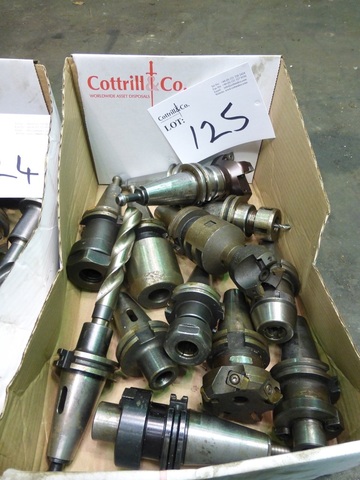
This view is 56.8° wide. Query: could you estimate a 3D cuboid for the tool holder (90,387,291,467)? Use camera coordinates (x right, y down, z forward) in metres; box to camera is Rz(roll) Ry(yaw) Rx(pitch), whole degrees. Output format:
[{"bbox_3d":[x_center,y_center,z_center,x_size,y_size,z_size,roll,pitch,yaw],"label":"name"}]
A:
[{"bbox_3d":[0.011,0.173,0.292,0.170,0.065,0.065,9,49,1],"label":"tool holder"}]

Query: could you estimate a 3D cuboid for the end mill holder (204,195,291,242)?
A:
[{"bbox_3d":[0.073,-0.029,0.464,0.162,0.064,0.064,11,47,31],"label":"end mill holder"}]

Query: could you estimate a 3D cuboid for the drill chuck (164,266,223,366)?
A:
[{"bbox_3d":[0.019,0.073,0.376,0.064,0.064,0.136,9,28,6],"label":"drill chuck"}]

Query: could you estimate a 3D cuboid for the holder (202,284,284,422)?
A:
[{"bbox_3d":[0.061,0.109,0.355,0.073,0.073,0.130,6,38,3],"label":"holder"}]

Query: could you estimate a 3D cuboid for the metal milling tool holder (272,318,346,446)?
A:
[{"bbox_3d":[0.120,0.134,0.324,0.064,0.064,0.137,10,35,7],"label":"metal milling tool holder"}]

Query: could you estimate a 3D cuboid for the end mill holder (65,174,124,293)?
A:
[{"bbox_3d":[-0.099,-0.024,0.453,0.065,0.065,0.192,2,47,0],"label":"end mill holder"}]

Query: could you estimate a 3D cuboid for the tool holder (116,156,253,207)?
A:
[{"bbox_3d":[0.008,-0.069,0.454,0.208,0.064,0.064,-15,49,-37],"label":"tool holder"}]

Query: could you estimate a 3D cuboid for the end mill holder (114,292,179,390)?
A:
[{"bbox_3d":[-0.043,0.103,0.358,0.064,0.064,0.119,-22,38,-19],"label":"end mill holder"}]

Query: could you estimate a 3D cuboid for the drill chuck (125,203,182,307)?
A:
[{"bbox_3d":[-0.045,-0.002,0.434,0.065,0.065,0.186,-9,46,-10],"label":"drill chuck"}]

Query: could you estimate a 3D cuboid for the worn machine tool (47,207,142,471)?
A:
[{"bbox_3d":[-0.081,0.085,0.338,0.064,0.064,0.268,11,69,8],"label":"worn machine tool"}]

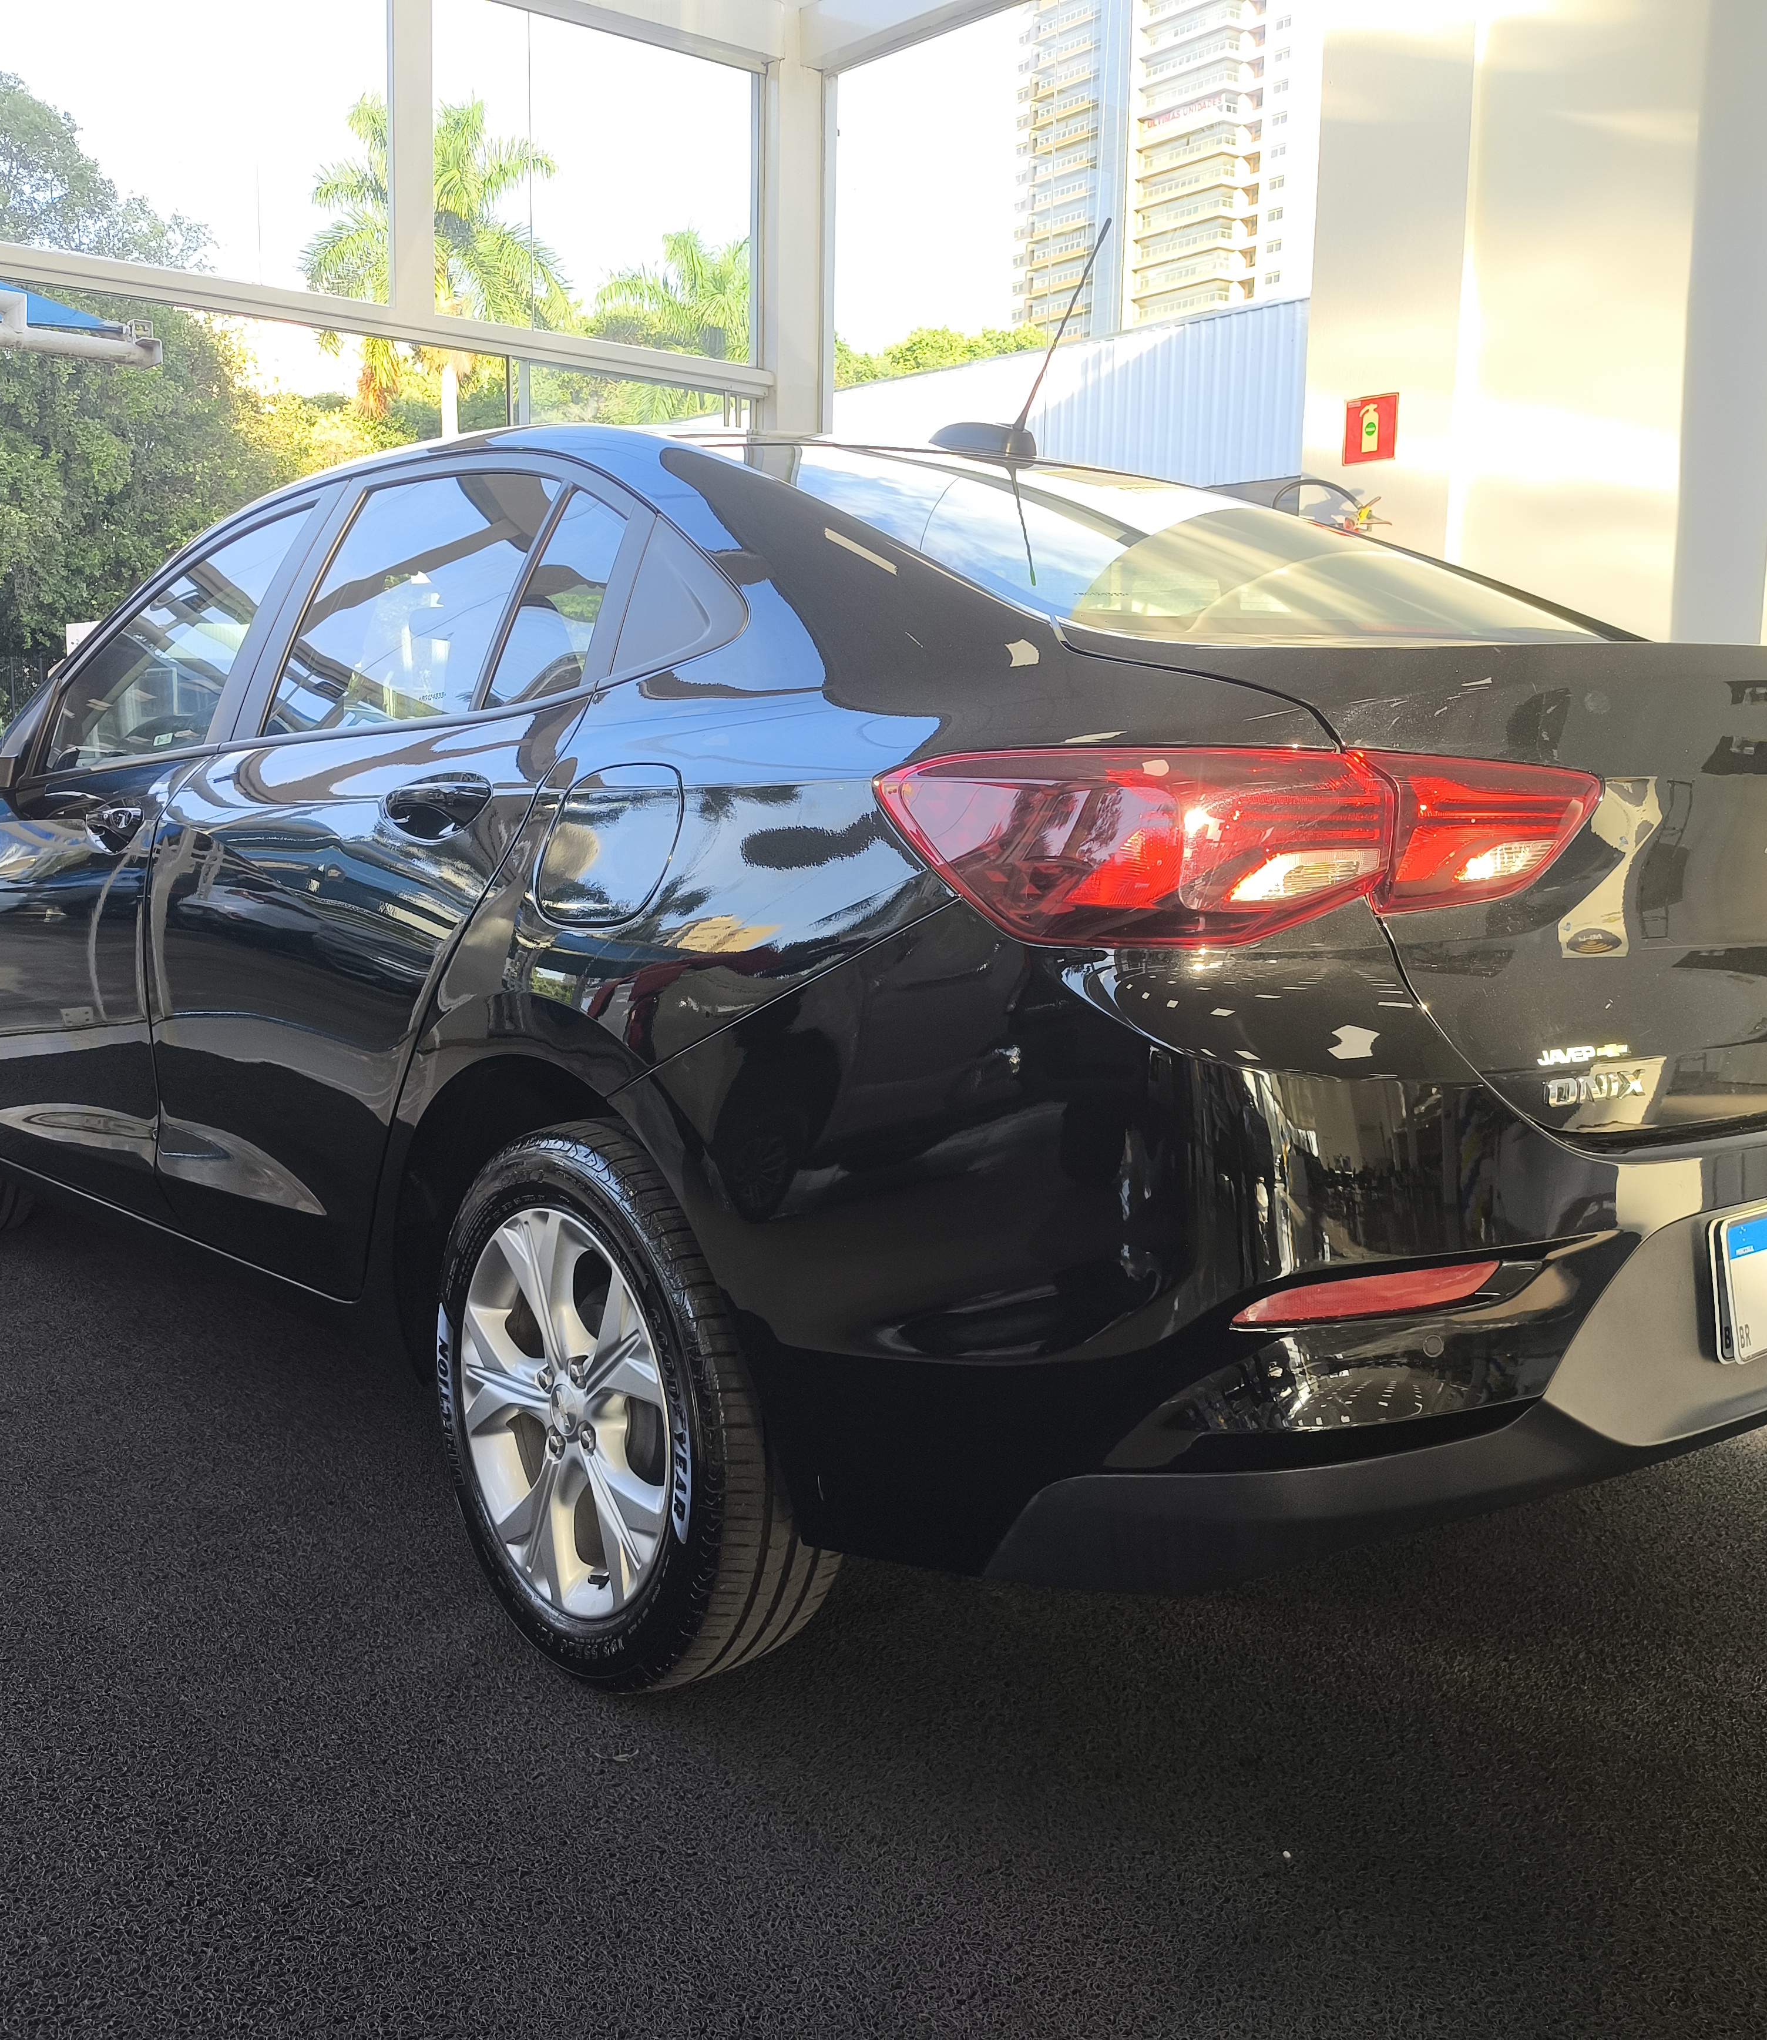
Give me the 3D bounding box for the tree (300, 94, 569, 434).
[{"bbox_3d":[-10.394,-13.515,46.406,6.140,15.640,6.140,1,8,0],"label":"tree"}]

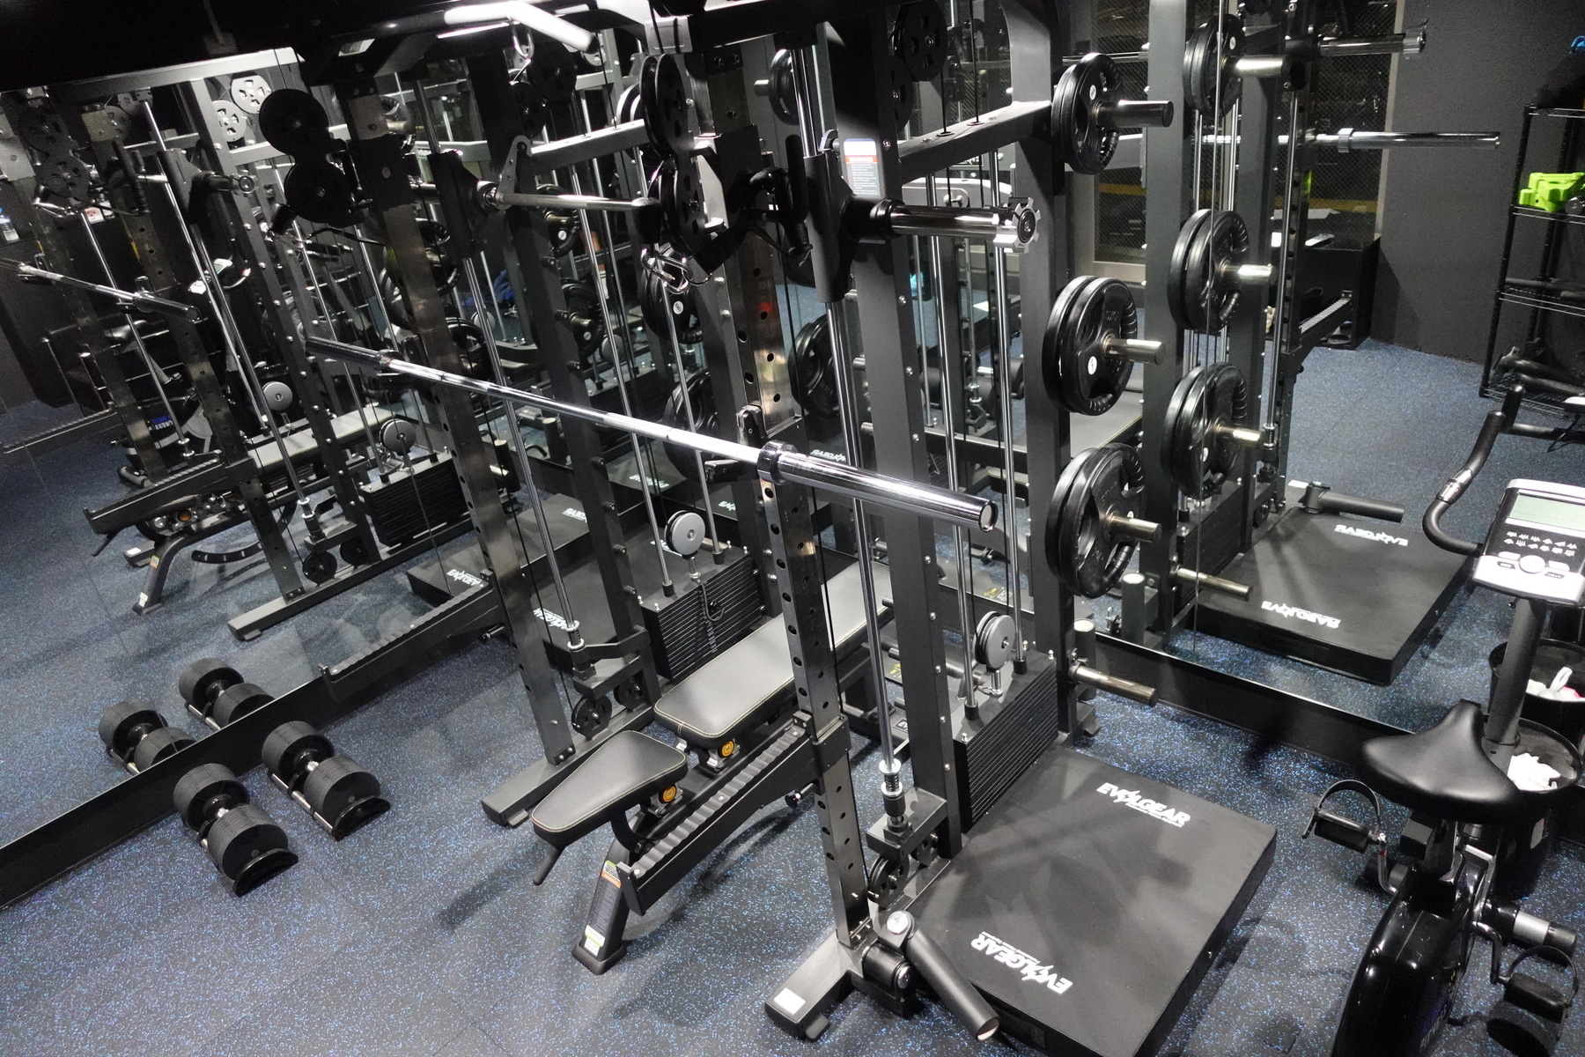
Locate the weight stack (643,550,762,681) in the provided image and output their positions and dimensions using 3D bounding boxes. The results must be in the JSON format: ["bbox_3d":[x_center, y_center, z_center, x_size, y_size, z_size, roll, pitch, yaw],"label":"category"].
[{"bbox_3d":[-0.307,0.285,3.570,0.100,0.268,0.413,17,37,40],"label":"weight stack"}]

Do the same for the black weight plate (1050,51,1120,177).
[{"bbox_3d":[0.613,-0.857,2.198,0.055,0.234,0.234,17,37,40],"label":"black weight plate"}]

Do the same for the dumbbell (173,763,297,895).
[{"bbox_3d":[-1.693,0.877,3.172,0.475,0.183,0.180,19,39,42],"label":"dumbbell"}]

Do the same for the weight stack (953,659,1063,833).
[{"bbox_3d":[0.549,0.549,2.810,0.100,0.268,0.413,17,37,40],"label":"weight stack"}]

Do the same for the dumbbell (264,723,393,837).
[{"bbox_3d":[-1.486,0.765,3.321,0.475,0.183,0.180,17,37,40],"label":"dumbbell"}]

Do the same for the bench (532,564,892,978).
[{"bbox_3d":[-0.112,0.603,2.918,0.500,0.460,1.347,17,37,40],"label":"bench"}]

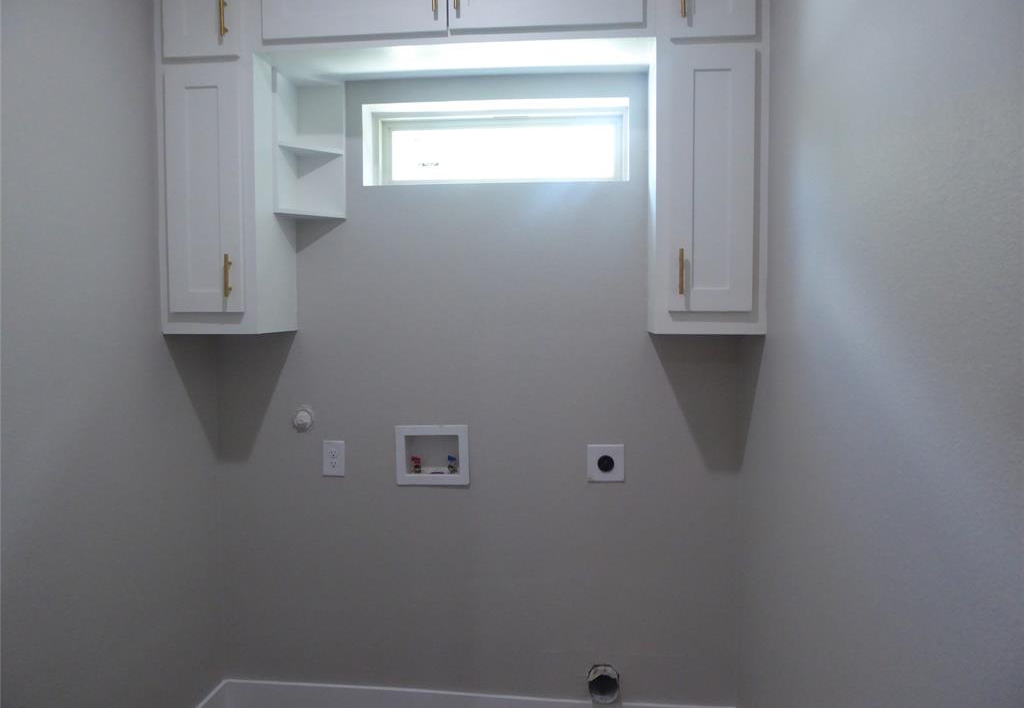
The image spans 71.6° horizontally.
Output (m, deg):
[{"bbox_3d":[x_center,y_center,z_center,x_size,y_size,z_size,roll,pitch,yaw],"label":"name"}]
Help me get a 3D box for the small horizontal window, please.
[{"bbox_3d":[-0.054,-0.700,2.398,0.885,0.267,0.111,0,3,6],"label":"small horizontal window"}]

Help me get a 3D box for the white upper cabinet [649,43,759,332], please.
[{"bbox_3d":[0.573,-0.477,2.136,0.294,0.828,0.302,0,3,6],"label":"white upper cabinet"}]

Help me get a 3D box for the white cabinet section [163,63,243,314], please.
[{"bbox_3d":[-0.883,-0.487,2.211,0.232,0.720,0.280,0,3,6],"label":"white cabinet section"}]

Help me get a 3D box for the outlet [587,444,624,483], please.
[{"bbox_3d":[0.314,0.365,2.358,0.120,0.124,0.015,0,3,6],"label":"outlet"}]

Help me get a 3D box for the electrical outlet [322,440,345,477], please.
[{"bbox_3d":[-0.619,0.365,2.458,0.075,0.121,0.015,0,3,6],"label":"electrical outlet"}]

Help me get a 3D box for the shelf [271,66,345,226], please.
[{"bbox_3d":[-0.662,-0.675,2.324,0.182,0.460,0.167,0,3,6],"label":"shelf"}]

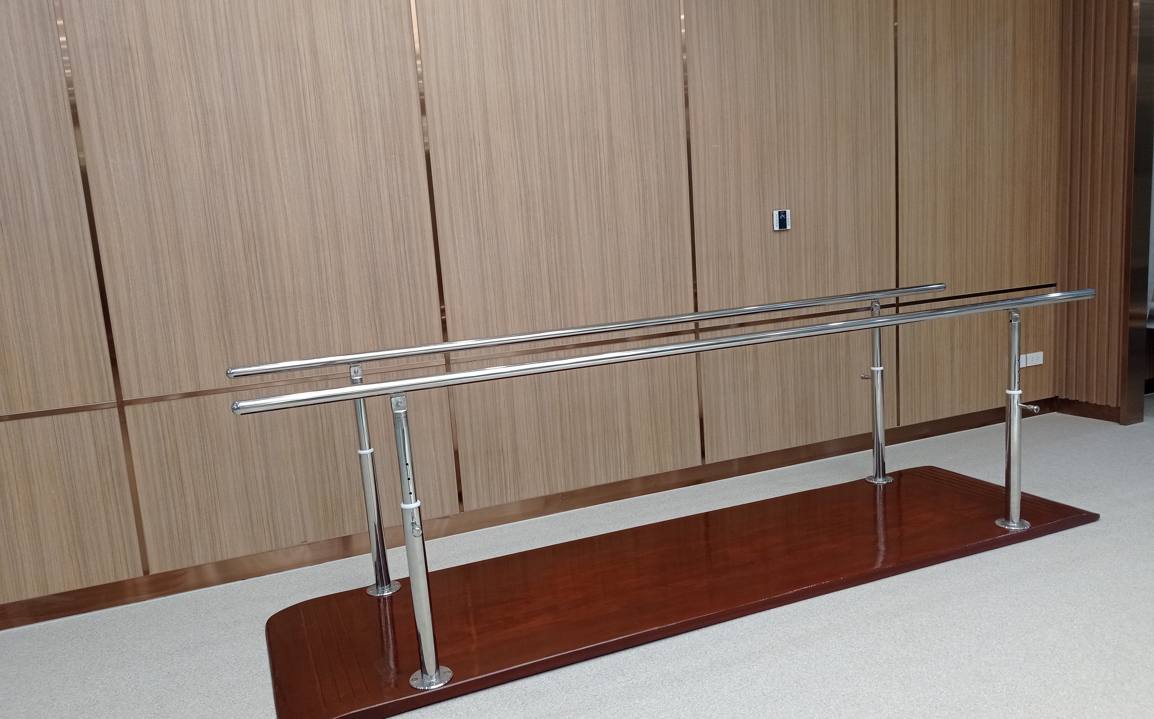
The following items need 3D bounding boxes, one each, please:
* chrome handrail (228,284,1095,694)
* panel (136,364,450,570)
[{"bbox_3d":[0.419,0.291,3.276,3.019,0.827,0.821,-8,9,-23],"label":"chrome handrail"},{"bbox_3d":[-1.064,0.402,3.638,1.170,0.621,0.020,-8,9,-24],"label":"panel"}]

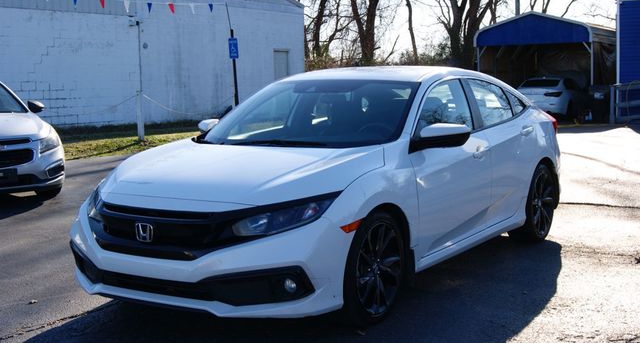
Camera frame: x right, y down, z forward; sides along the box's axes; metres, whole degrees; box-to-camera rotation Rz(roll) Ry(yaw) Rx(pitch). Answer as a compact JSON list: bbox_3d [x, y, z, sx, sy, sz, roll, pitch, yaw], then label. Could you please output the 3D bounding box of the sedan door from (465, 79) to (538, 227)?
[{"bbox_3d":[1.370,-0.183,5.746,0.300,1.040,1.180,3,7,33],"label":"sedan door"}]

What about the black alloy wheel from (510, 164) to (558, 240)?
[{"bbox_3d":[1.721,0.259,6.273,0.235,0.645,0.644,3,7,33],"label":"black alloy wheel"}]

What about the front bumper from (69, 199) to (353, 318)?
[{"bbox_3d":[-0.741,0.423,3.958,1.790,0.530,0.565,3,7,33],"label":"front bumper"}]

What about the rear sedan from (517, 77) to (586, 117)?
[{"bbox_3d":[8.162,-2.575,26.837,1.840,1.450,4.700,2,7,29],"label":"rear sedan"}]

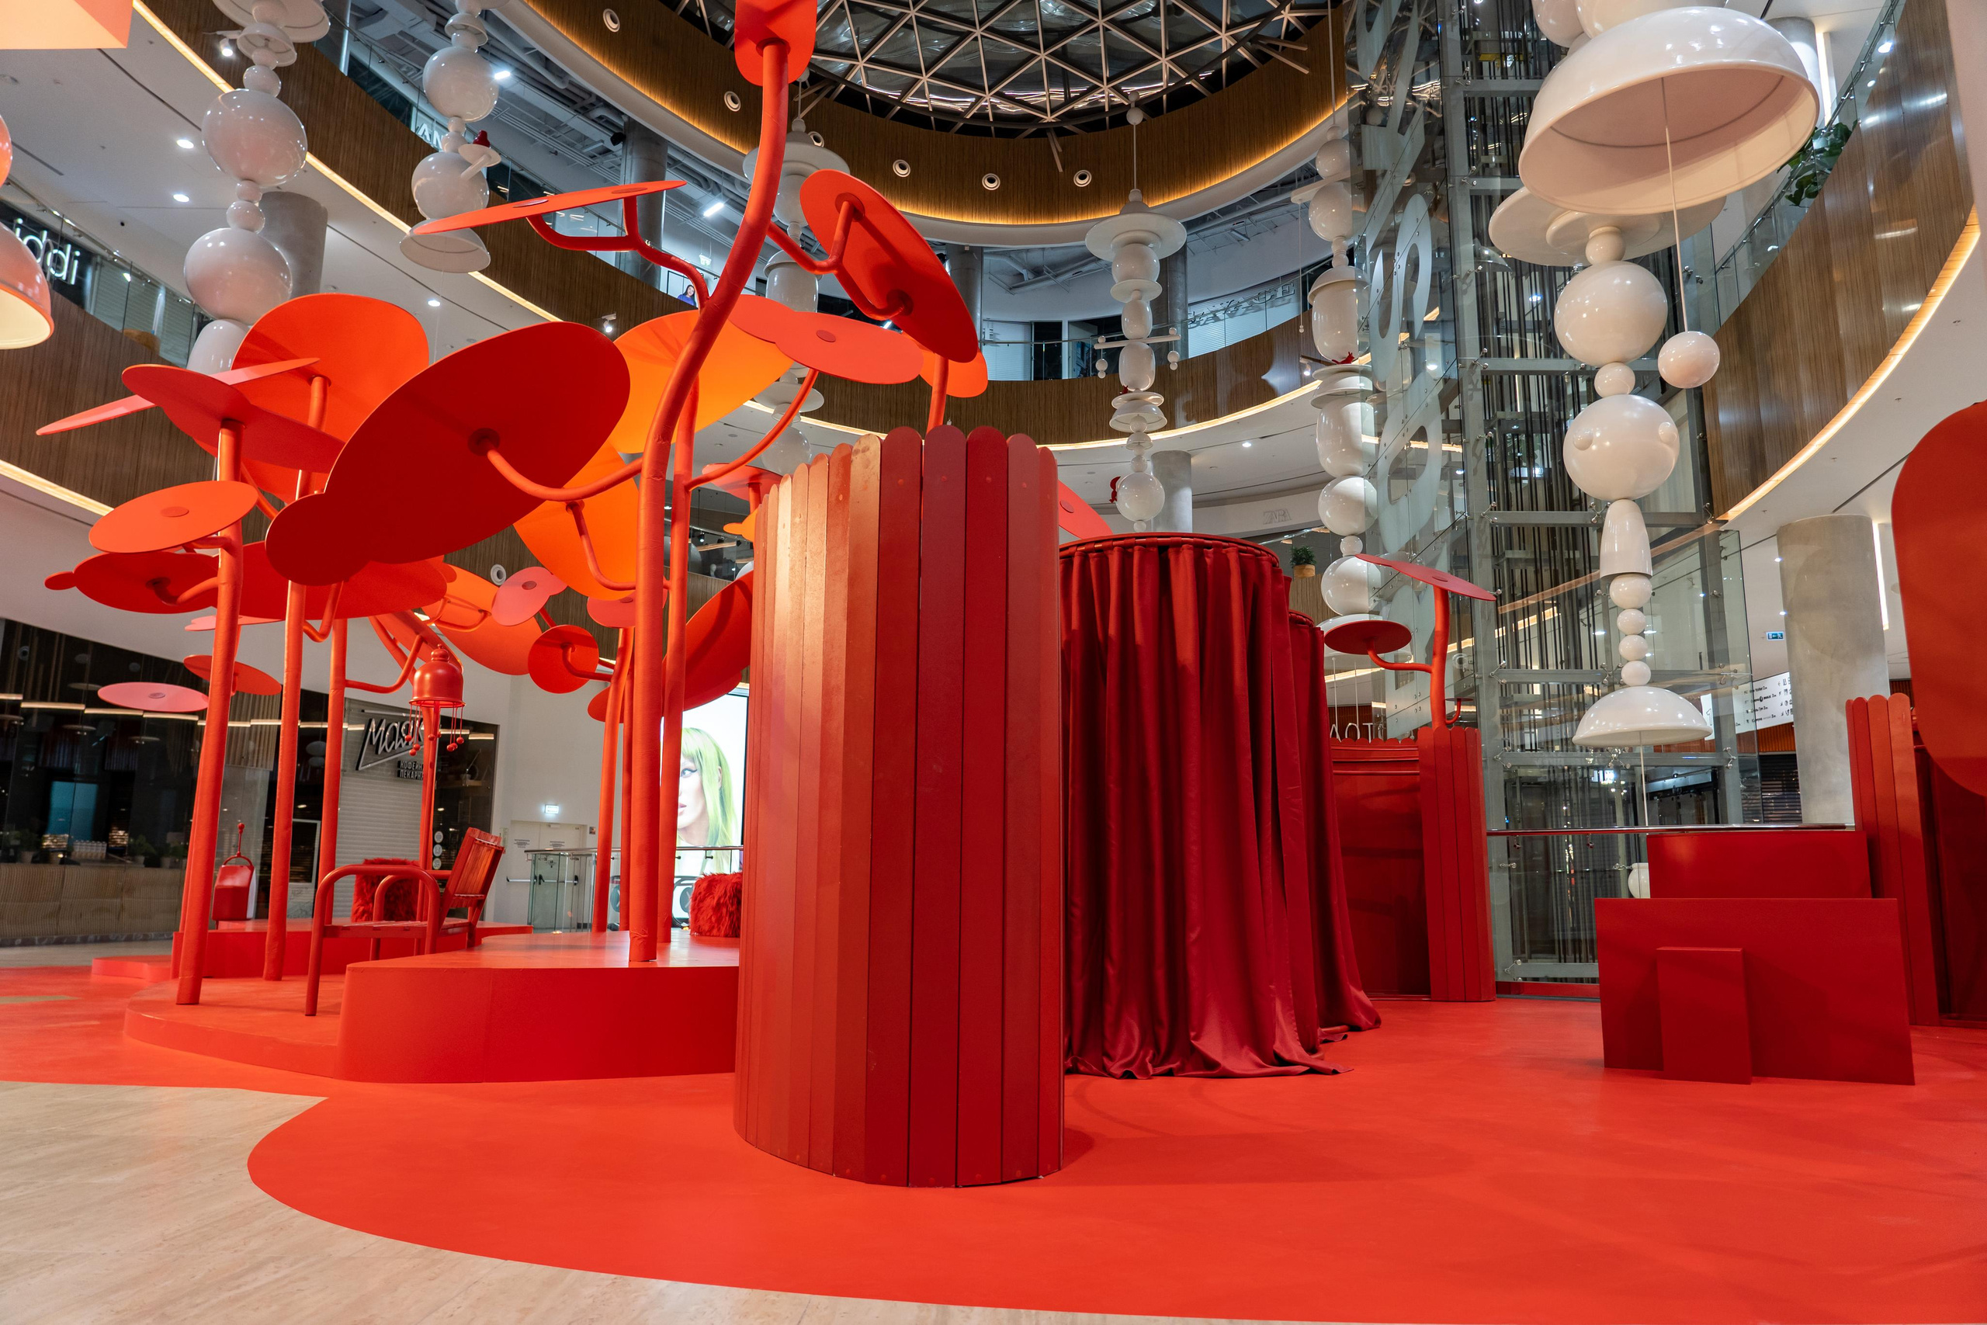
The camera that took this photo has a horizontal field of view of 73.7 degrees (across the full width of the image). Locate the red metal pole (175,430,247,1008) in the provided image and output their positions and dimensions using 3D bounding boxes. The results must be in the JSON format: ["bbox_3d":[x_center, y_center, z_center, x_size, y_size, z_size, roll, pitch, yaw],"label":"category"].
[{"bbox_3d":[-3.942,0.215,6.746,0.170,2.974,0.200,0,-10,0],"label":"red metal pole"}]

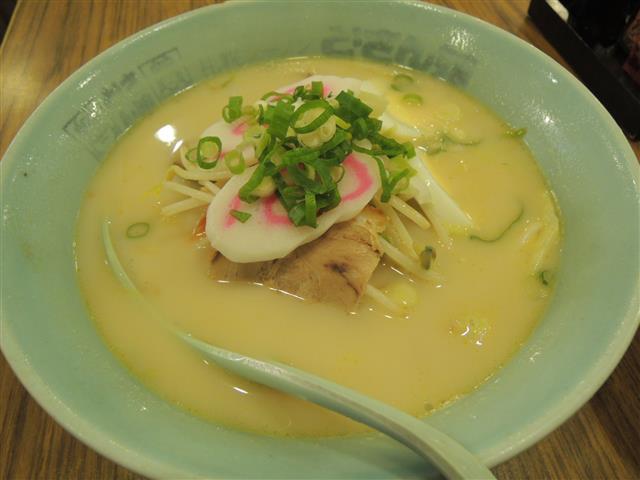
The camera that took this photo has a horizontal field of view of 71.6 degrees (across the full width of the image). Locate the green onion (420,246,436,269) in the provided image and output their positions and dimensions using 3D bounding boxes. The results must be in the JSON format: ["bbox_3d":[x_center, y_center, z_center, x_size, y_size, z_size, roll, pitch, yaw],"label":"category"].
[{"bbox_3d":[0.039,0.007,0.158,0.005,0.005,0.009,14,57,11],"label":"green onion"}]

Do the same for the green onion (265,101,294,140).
[{"bbox_3d":[-0.015,-0.046,0.169,0.011,0.005,0.015,12,80,0],"label":"green onion"}]

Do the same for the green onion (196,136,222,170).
[{"bbox_3d":[-0.044,-0.034,0.176,0.010,0.004,0.013,-6,84,-9],"label":"green onion"}]

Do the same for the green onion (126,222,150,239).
[{"bbox_3d":[-0.070,-0.004,0.170,0.009,0.003,0.007,-24,58,-14],"label":"green onion"}]

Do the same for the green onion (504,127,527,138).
[{"bbox_3d":[0.086,-0.047,0.194,0.009,0.004,0.005,16,57,12],"label":"green onion"}]

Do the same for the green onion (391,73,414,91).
[{"bbox_3d":[0.041,-0.078,0.220,0.011,0.004,0.010,4,55,4],"label":"green onion"}]

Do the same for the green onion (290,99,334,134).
[{"bbox_3d":[-0.003,-0.046,0.166,0.018,0.005,0.011,-22,78,-5],"label":"green onion"}]

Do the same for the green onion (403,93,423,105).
[{"bbox_3d":[0.044,-0.067,0.212,0.009,0.004,0.007,5,55,5],"label":"green onion"}]

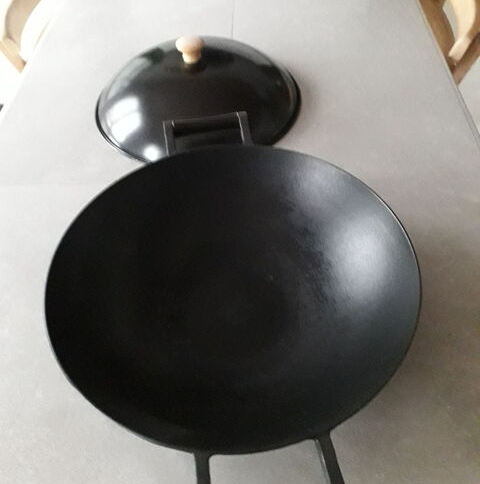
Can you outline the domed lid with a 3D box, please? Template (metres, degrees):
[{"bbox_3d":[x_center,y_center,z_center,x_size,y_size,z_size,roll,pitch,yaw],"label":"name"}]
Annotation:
[{"bbox_3d":[-0.070,-0.270,0.795,0.342,0.105,0.342,-1,50,2],"label":"domed lid"}]

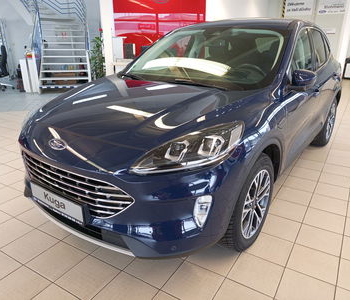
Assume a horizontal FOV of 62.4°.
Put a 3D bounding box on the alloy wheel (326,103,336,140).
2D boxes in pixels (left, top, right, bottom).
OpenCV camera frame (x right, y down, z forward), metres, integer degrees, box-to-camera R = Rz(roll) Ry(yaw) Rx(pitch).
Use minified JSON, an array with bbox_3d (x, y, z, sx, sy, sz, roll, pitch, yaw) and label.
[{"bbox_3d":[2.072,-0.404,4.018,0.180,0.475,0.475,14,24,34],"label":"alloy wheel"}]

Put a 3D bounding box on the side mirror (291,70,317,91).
[{"bbox_3d":[0.944,-0.502,2.105,0.195,0.150,0.145,14,24,34],"label":"side mirror"}]

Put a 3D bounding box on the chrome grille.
[{"bbox_3d":[-0.663,0.179,1.726,1.060,0.250,0.150,14,24,34],"label":"chrome grille"}]

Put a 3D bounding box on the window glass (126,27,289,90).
[{"bbox_3d":[0.243,-0.880,2.656,1.430,0.130,1.030,14,55,34],"label":"window glass"}]

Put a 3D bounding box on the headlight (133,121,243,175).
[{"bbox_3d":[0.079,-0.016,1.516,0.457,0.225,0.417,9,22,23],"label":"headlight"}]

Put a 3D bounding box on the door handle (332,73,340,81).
[{"bbox_3d":[1.946,-0.885,3.493,0.055,0.050,0.210,14,24,34],"label":"door handle"}]

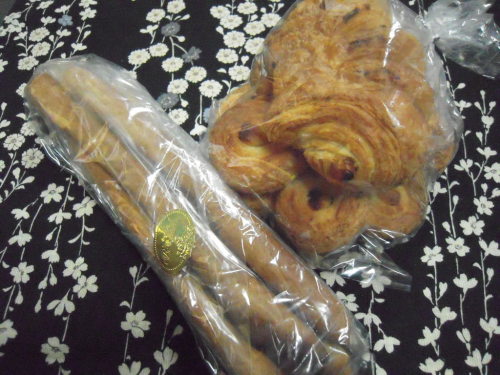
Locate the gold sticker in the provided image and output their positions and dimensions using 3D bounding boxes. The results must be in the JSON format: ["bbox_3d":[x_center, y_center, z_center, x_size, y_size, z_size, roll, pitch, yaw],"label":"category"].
[{"bbox_3d":[-0.057,0.042,0.311,0.033,0.003,0.050,0,80,12],"label":"gold sticker"}]

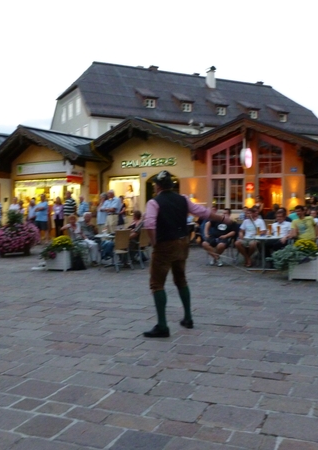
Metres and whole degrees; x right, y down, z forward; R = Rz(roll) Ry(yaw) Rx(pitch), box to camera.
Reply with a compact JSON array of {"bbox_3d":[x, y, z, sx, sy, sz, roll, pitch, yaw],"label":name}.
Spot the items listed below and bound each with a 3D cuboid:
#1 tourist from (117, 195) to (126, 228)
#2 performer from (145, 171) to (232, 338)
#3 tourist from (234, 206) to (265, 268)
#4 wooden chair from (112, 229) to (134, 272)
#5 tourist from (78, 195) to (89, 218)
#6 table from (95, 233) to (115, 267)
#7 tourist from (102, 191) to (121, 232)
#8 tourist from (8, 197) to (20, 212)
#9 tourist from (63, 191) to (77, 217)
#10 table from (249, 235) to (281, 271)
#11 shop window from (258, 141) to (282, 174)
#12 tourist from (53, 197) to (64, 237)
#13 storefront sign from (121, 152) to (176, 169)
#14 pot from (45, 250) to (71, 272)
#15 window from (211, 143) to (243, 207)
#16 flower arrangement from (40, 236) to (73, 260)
[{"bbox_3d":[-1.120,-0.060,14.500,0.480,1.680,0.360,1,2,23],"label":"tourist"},{"bbox_3d":[0.314,0.298,5.450,1.000,1.790,0.600,-2,3,-37],"label":"performer"},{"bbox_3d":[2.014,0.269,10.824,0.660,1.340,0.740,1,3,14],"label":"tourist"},{"bbox_3d":[-0.838,0.563,10.881,0.430,0.900,0.500,-2,3,-34],"label":"wooden chair"},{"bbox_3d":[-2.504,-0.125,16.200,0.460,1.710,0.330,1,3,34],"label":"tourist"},{"bbox_3d":[-1.077,0.574,11.038,0.740,0.710,0.740,0,3,0],"label":"table"},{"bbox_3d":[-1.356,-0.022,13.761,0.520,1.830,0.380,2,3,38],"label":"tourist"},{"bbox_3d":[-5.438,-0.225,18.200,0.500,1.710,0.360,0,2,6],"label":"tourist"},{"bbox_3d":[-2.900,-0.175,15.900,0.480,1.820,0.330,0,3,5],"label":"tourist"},{"bbox_3d":[2.211,0.611,10.239,0.740,0.710,0.740,0,3,0],"label":"table"},{"bbox_3d":[4.117,-2.501,17.903,0.920,1.270,0.120,0,3,10],"label":"shop window"},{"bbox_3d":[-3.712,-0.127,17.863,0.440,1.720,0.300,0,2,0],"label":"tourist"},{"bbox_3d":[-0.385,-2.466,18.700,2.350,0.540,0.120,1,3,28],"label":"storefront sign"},{"bbox_3d":[-2.257,0.788,10.850,0.460,0.470,0.470,0,2,0],"label":"pot"},{"bbox_3d":[2.434,-1.821,17.500,1.300,2.450,0.120,1,3,21],"label":"window"},{"bbox_3d":[-2.239,0.513,10.600,0.740,0.530,0.600,0,2,0],"label":"flower arrangement"}]

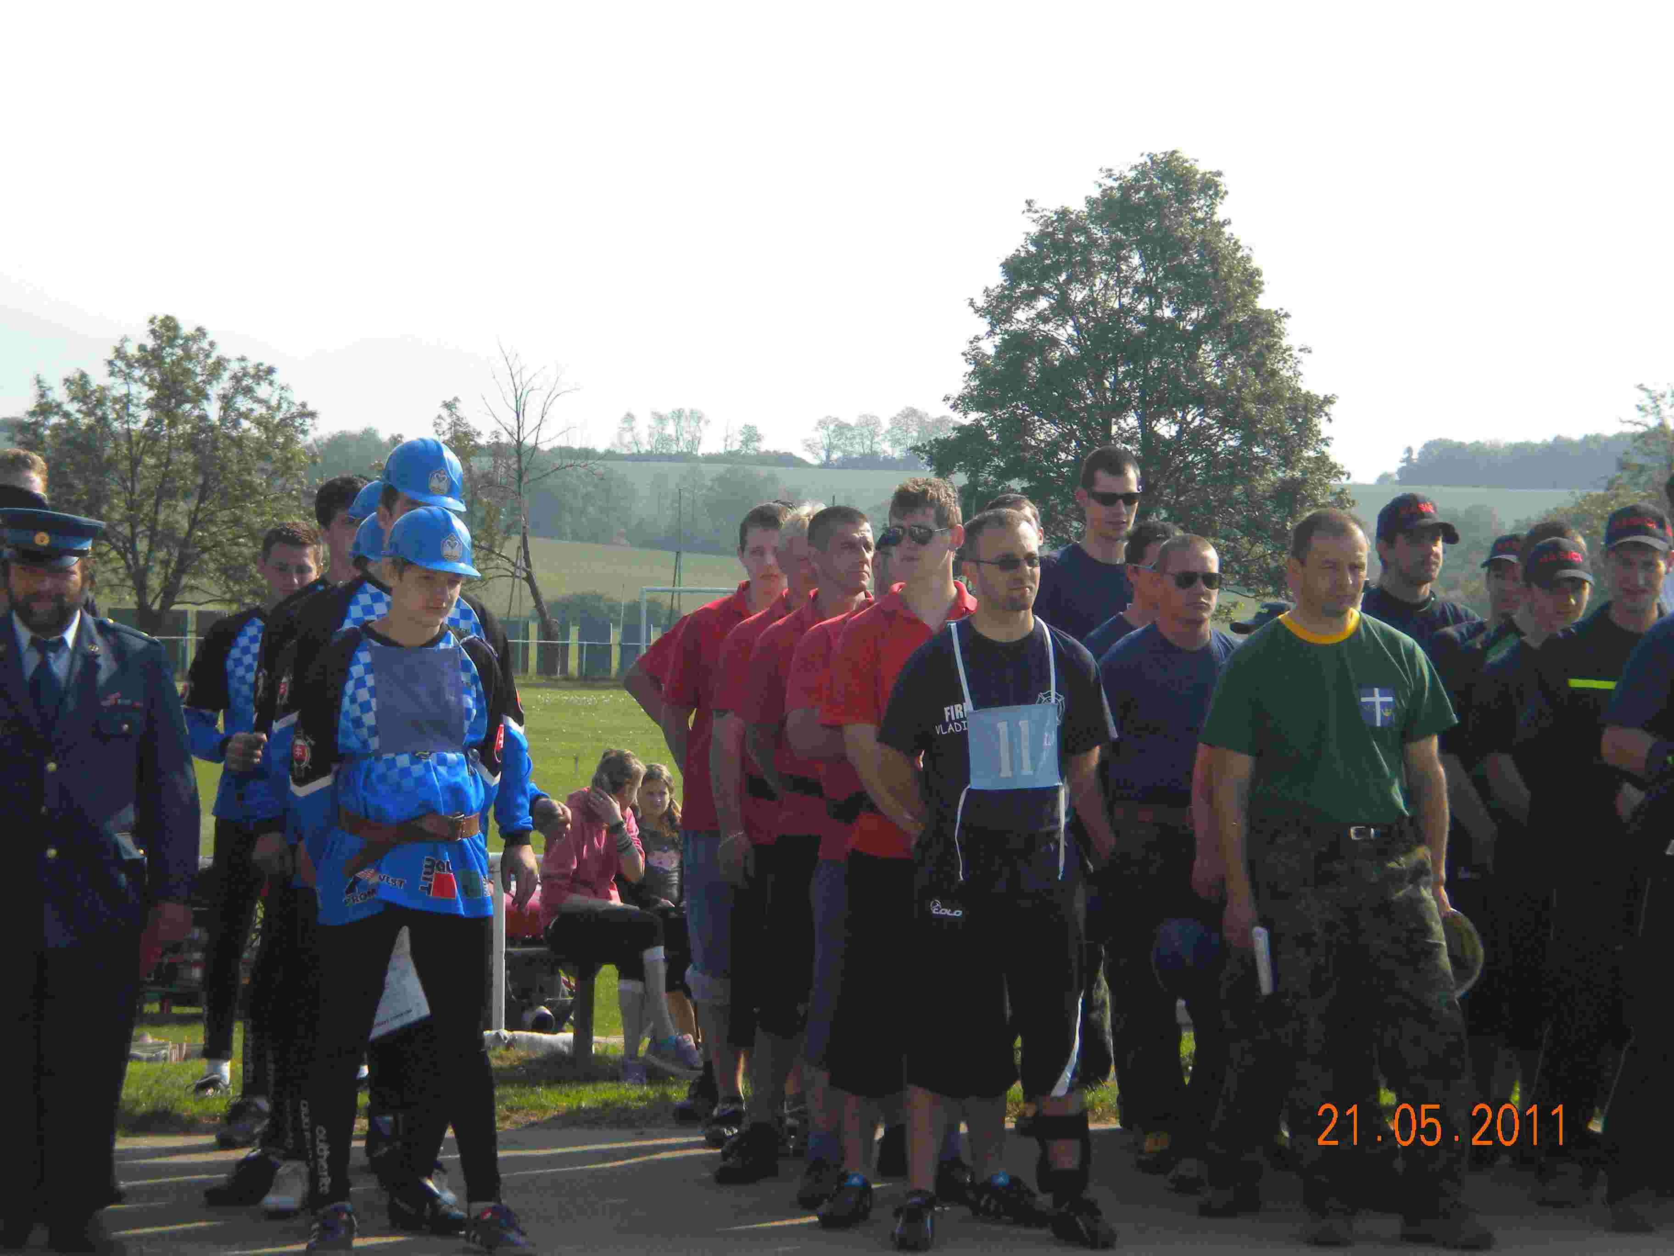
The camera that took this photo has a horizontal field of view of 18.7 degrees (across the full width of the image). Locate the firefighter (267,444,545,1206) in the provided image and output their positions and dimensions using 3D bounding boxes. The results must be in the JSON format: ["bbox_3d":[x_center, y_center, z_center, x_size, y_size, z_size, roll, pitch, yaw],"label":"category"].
[{"bbox_3d":[-1.074,0.490,12.650,0.660,1.910,0.420,0,0,-18],"label":"firefighter"}]

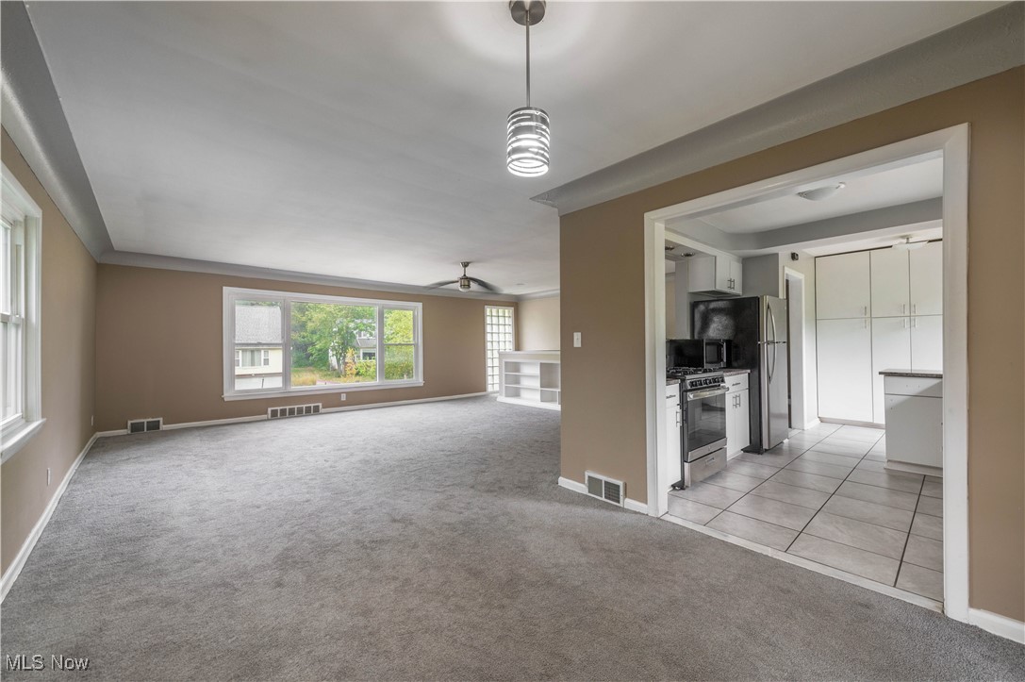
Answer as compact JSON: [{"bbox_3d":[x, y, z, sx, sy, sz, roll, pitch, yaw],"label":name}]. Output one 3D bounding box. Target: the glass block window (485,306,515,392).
[{"bbox_3d":[-0.327,0.202,9.767,0.914,2.050,0.110,0,-1,-42],"label":"glass block window"}]

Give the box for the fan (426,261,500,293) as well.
[{"bbox_3d":[-0.718,-0.962,6.075,1.220,0.480,1.220,0,-1,-42],"label":"fan"}]

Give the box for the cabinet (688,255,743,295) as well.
[{"bbox_3d":[2.473,-0.763,4.816,0.830,0.385,0.295,0,-1,-42],"label":"cabinet"}]

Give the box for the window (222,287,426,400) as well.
[{"bbox_3d":[-3.187,0.056,7.290,3.460,1.750,0.120,0,-1,-42],"label":"window"}]

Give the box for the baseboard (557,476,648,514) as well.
[{"bbox_3d":[0.649,1.155,3.014,0.020,0.072,0.806,0,-1,-42],"label":"baseboard"}]

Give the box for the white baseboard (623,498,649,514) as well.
[{"bbox_3d":[0.857,1.151,2.780,0.020,0.072,0.179,0,-1,-42],"label":"white baseboard"}]

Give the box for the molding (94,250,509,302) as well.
[{"bbox_3d":[-2.611,-1.082,7.664,7.439,0.175,0.150,0,-1,-42],"label":"molding"}]

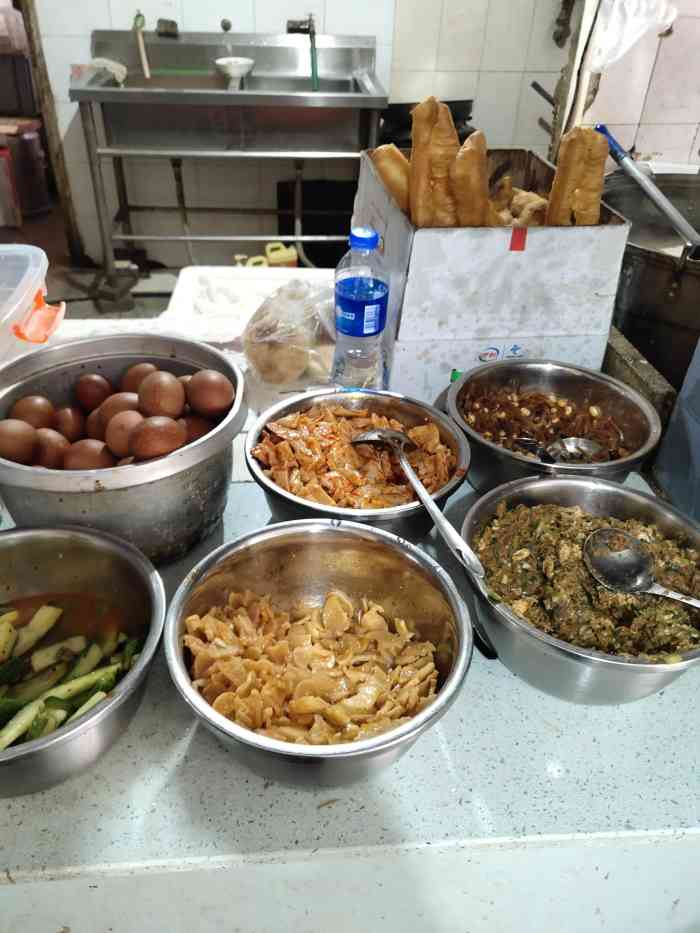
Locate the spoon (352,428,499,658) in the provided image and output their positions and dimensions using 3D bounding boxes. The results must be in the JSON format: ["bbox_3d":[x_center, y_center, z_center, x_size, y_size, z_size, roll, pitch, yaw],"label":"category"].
[{"bbox_3d":[0.057,0.027,0.734,0.066,0.045,0.245,-9,38,-15],"label":"spoon"}]

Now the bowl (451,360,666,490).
[{"bbox_3d":[0.214,-0.024,0.887,0.217,0.093,0.217,2,37,-1],"label":"bowl"}]

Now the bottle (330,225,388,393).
[{"bbox_3d":[0.014,-0.178,0.978,0.065,0.219,0.065,2,37,-1],"label":"bottle"}]

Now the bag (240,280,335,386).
[{"bbox_3d":[-0.078,-0.187,1.067,0.130,0.120,0.120,2,37,-1],"label":"bag"}]

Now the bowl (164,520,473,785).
[{"bbox_3d":[-0.024,0.153,0.631,0.229,0.096,0.229,2,37,-1],"label":"bowl"}]

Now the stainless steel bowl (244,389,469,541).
[{"bbox_3d":[0.007,0.017,0.821,0.219,0.093,0.219,2,37,-1],"label":"stainless steel bowl"}]

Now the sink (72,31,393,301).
[{"bbox_3d":[-0.443,-1.176,3.237,1.100,0.914,0.530,-1,37,-4],"label":"sink"}]

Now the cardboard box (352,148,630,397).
[{"bbox_3d":[0.157,-0.252,1.067,0.252,0.240,0.290,-5,37,-10],"label":"cardboard box"}]

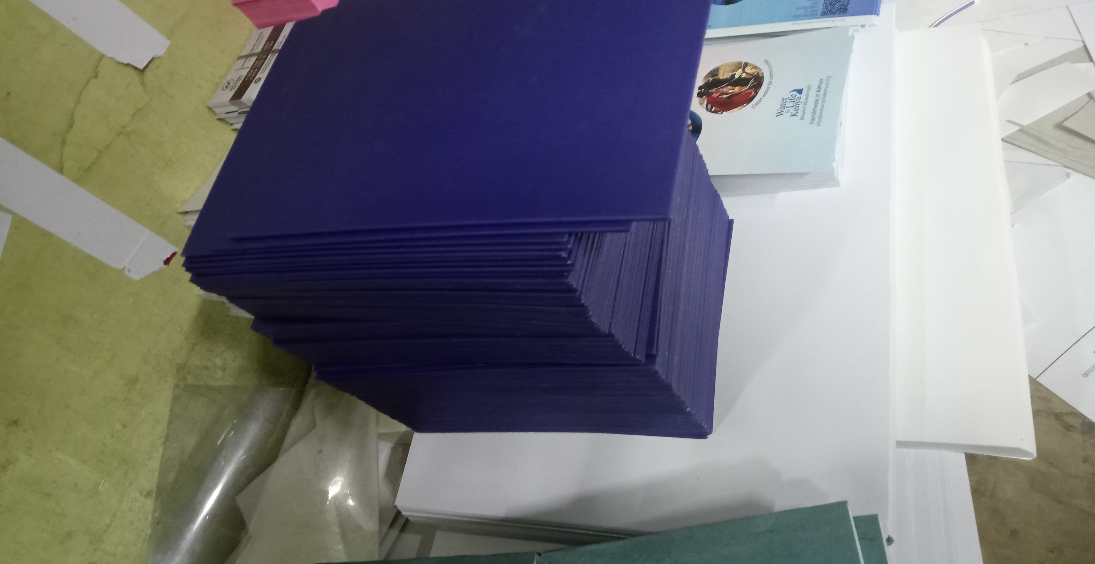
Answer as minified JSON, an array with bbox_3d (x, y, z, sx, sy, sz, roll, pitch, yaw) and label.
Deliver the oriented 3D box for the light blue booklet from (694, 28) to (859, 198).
[{"bbox_3d":[0.127,-0.121,0.653,0.182,0.021,0.129,0,60,29],"label":"light blue booklet"}]

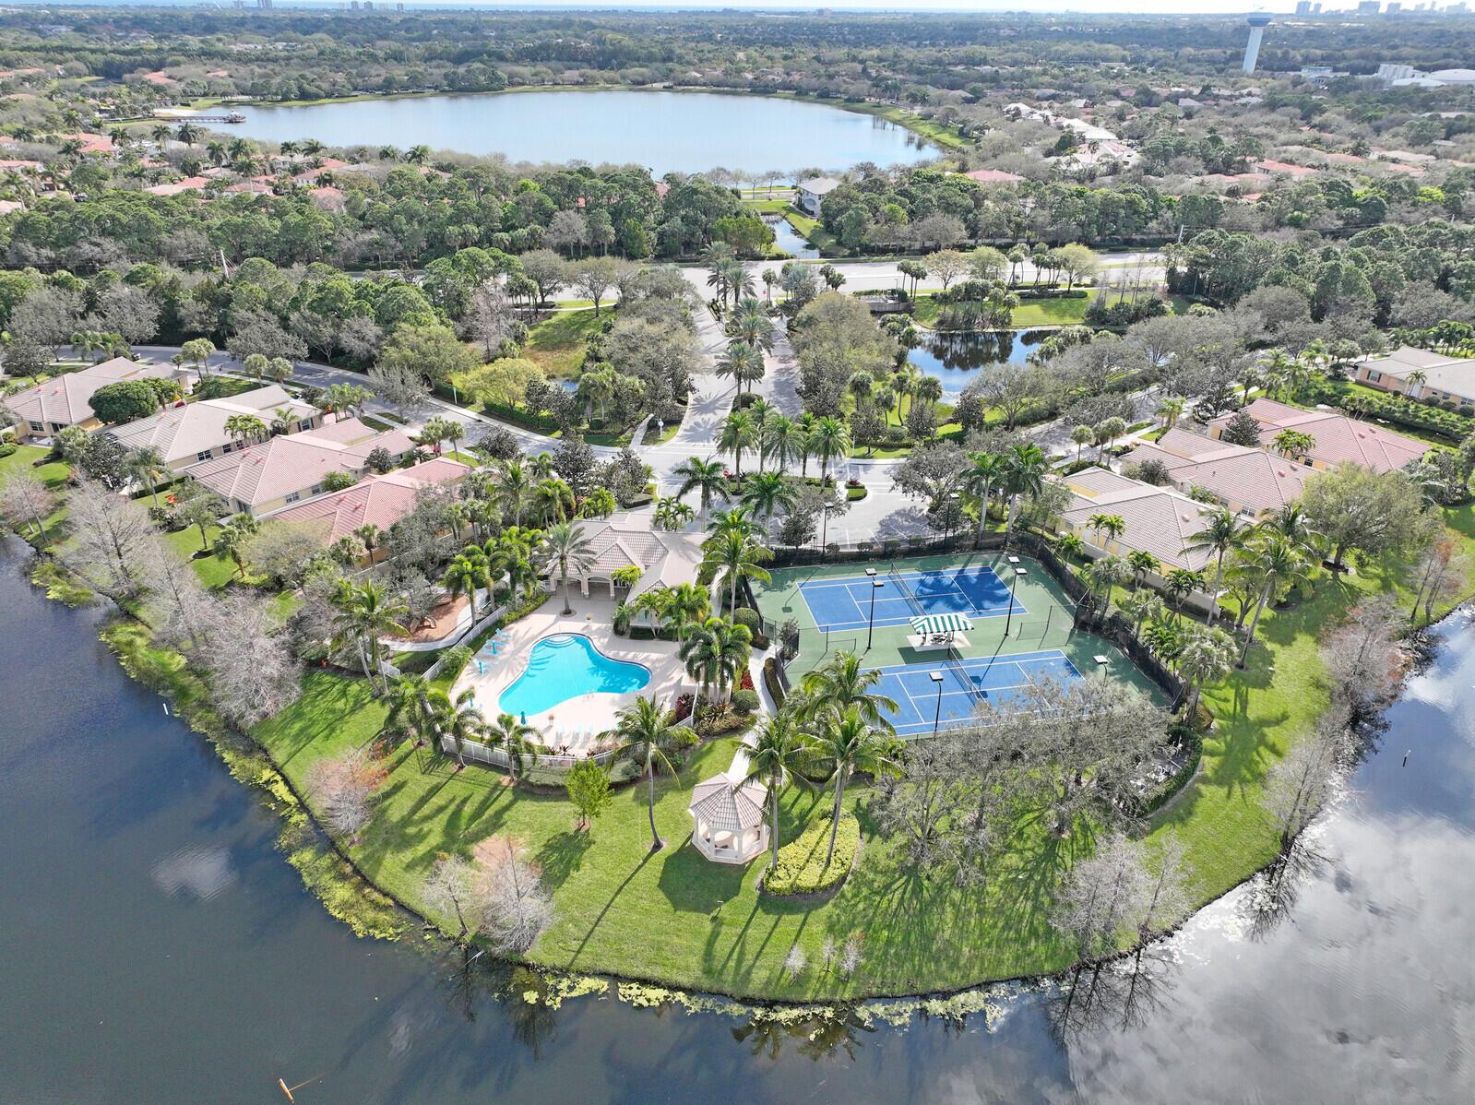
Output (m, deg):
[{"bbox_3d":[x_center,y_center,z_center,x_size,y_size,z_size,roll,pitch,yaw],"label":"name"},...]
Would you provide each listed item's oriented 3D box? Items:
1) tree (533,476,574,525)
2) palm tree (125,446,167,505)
[{"bbox_3d":[-23.042,-6.025,129.159,4.700,7.000,4.700,-5,29,-10],"label":"tree"},{"bbox_3d":[-76.497,-9.675,133.446,5.700,8.450,5.700,-16,32,-28],"label":"palm tree"}]

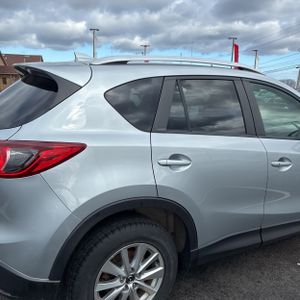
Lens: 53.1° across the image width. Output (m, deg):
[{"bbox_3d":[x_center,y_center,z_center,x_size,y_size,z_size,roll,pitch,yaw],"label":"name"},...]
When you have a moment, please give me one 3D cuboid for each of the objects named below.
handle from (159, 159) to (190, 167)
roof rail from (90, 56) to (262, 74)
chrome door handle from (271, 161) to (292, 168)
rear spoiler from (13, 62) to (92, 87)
[{"bbox_3d":[0.152,0.077,1.790,0.228,0.040,0.050,1,8,-30],"label":"handle"},{"bbox_3d":[0.281,-0.609,2.121,1.480,0.088,0.060,-6,11,-29],"label":"roof rail"},{"bbox_3d":[1.005,0.105,2.288,0.226,0.040,0.050,1,8,-30],"label":"chrome door handle"},{"bbox_3d":[-0.791,-0.531,2.178,0.380,0.165,1.200,-2,9,-30],"label":"rear spoiler"}]

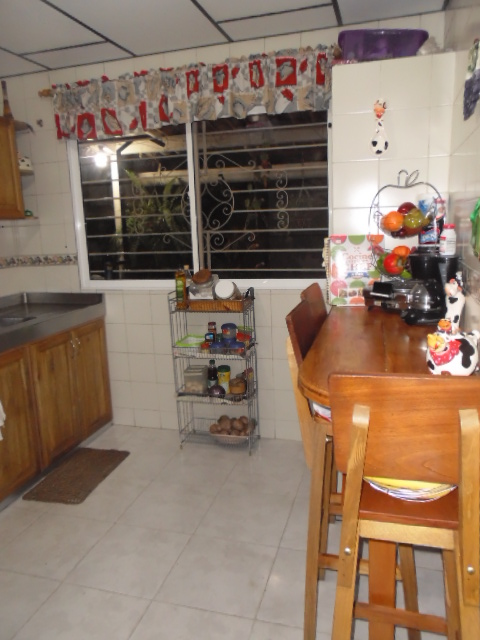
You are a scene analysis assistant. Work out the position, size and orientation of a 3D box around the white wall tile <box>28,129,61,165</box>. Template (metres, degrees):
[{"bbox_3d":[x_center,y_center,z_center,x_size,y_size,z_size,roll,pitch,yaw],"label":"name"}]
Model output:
[{"bbox_3d":[-1.307,-1.154,3.205,0.200,0.200,0.010,1,12,17],"label":"white wall tile"}]

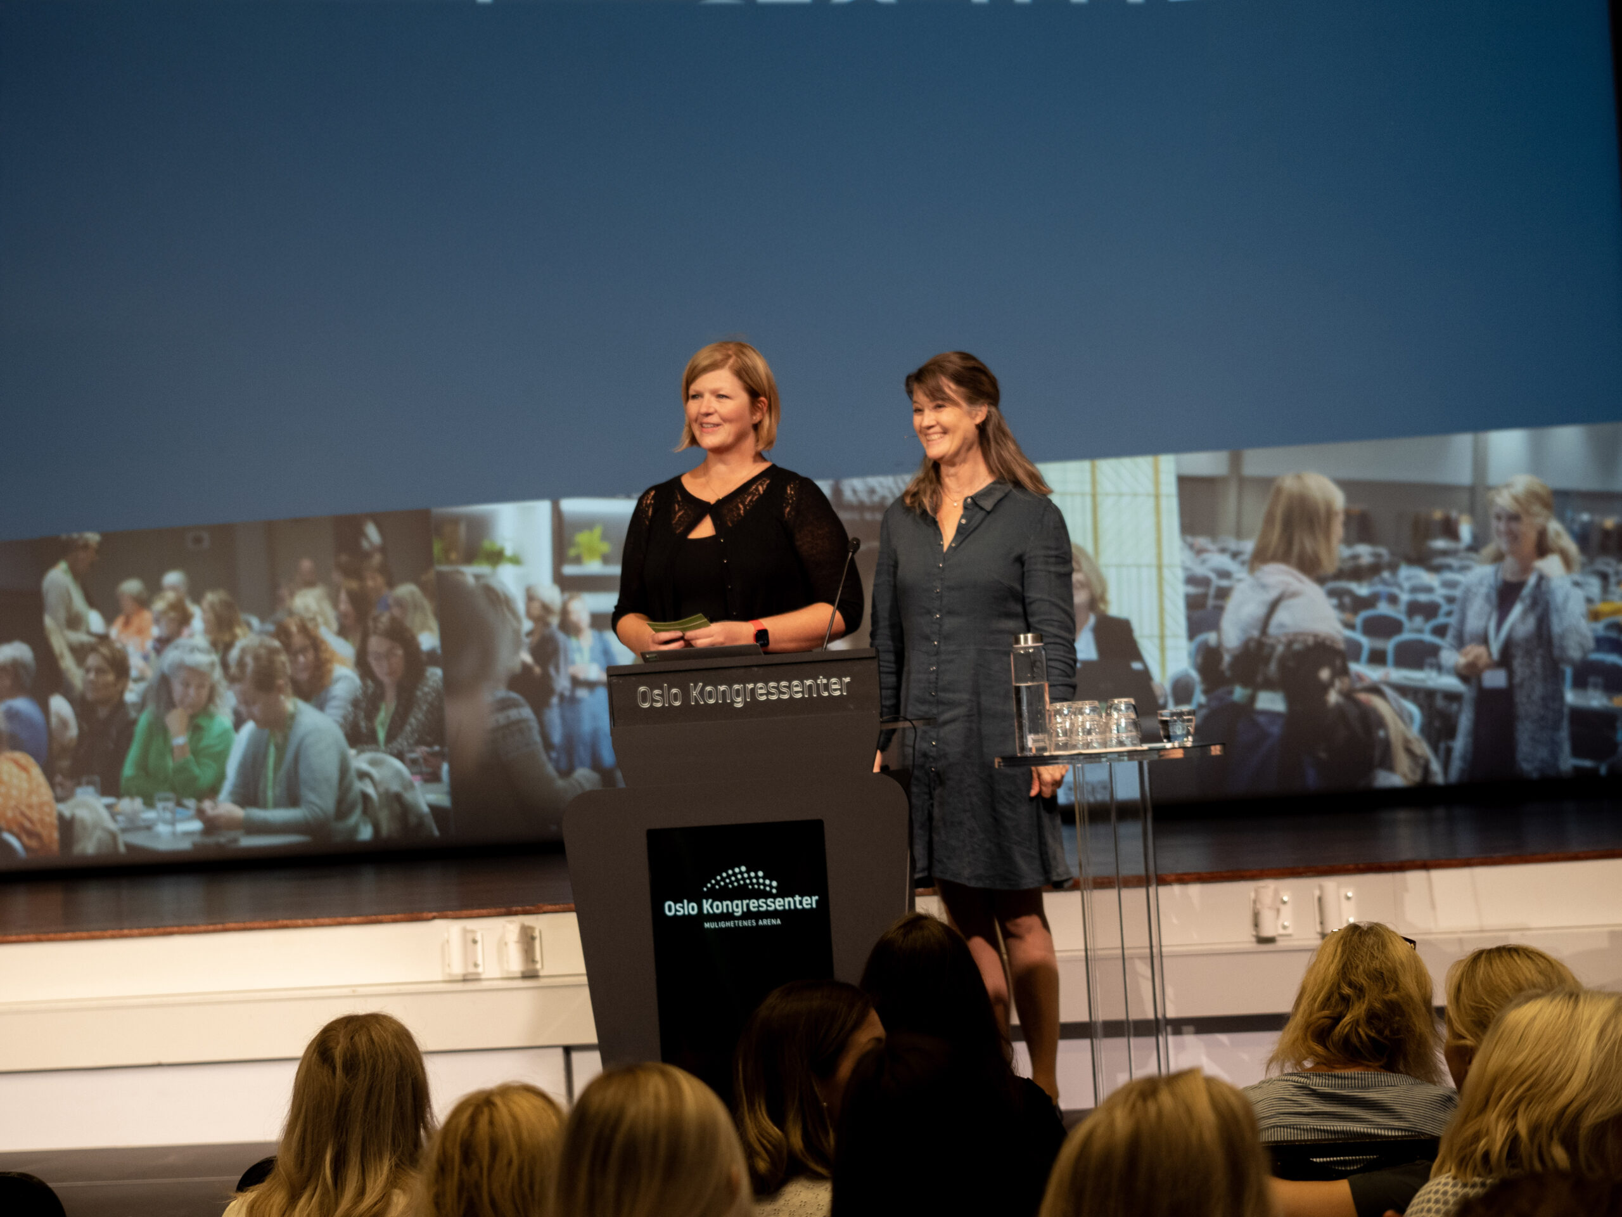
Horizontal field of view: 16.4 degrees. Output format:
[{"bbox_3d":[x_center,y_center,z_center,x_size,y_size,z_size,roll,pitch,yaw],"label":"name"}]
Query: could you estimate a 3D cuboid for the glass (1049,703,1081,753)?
[{"bbox_3d":[0.542,0.255,11.990,0.075,0.105,0.075,-4,-1,0],"label":"glass"}]

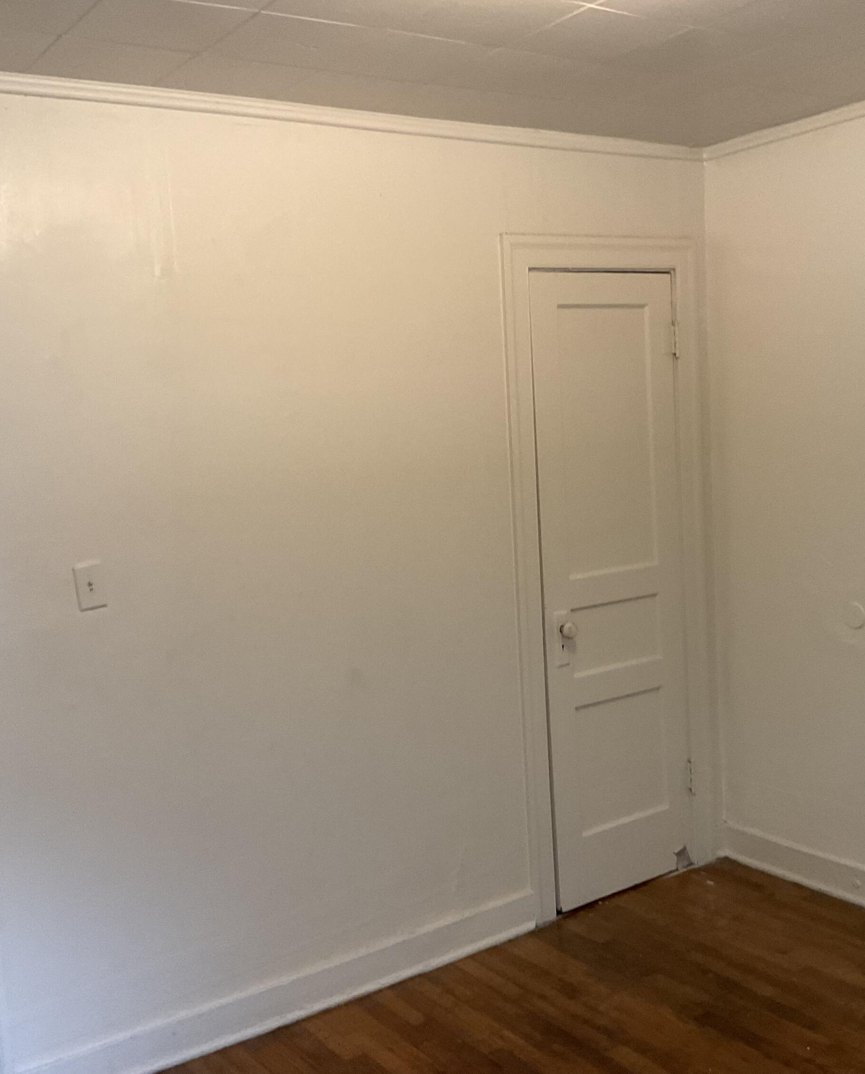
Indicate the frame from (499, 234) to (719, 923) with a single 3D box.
[{"bbox_3d":[0.599,0.119,3.951,0.855,2.167,0.080,-8,7,-34],"label":"frame"}]

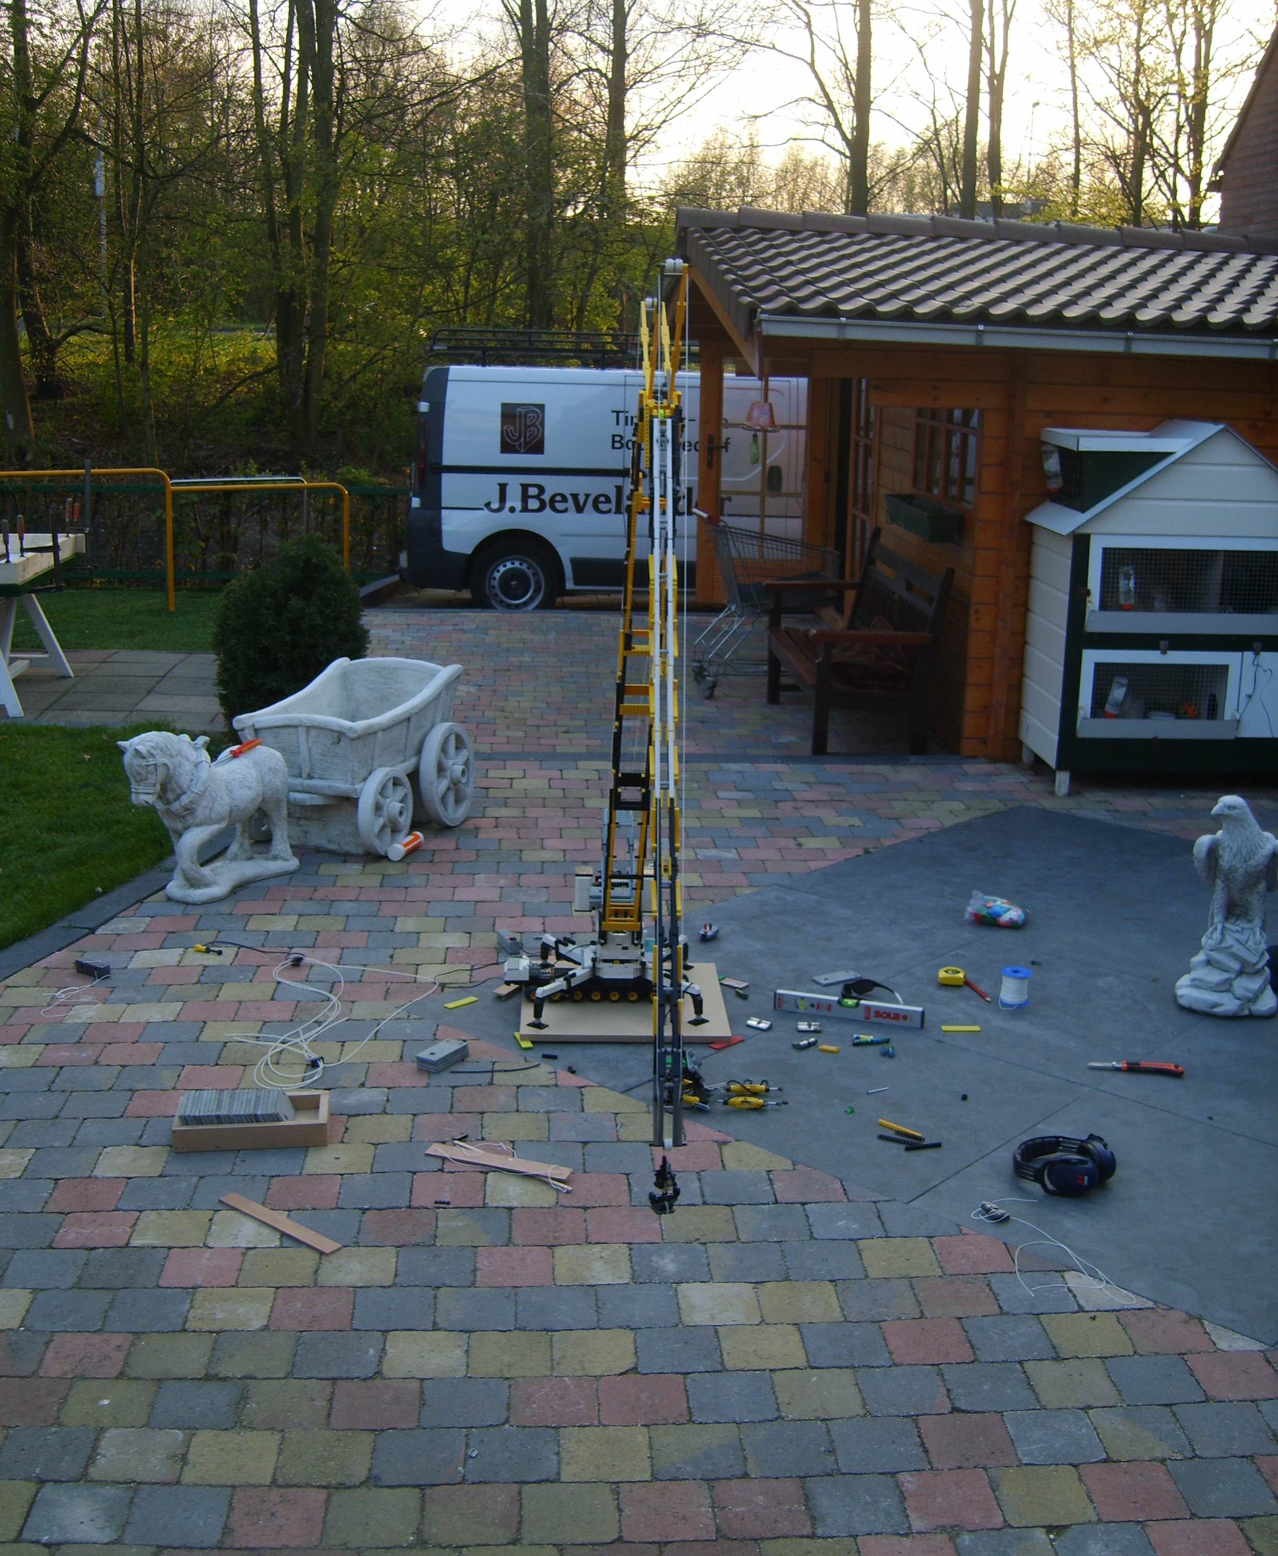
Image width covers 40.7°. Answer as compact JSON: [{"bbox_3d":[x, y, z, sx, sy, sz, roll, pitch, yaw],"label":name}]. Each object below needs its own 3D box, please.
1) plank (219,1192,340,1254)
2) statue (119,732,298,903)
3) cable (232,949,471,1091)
[{"bbox_3d":[-0.714,0.885,3.424,0.333,0.010,0.039,12,17,37],"label":"plank"},{"bbox_3d":[-1.387,0.066,5.673,0.240,0.560,0.620,9,15,29],"label":"statue"},{"bbox_3d":[-0.747,0.613,4.562,0.600,0.030,0.980,1,13,0],"label":"cable"}]

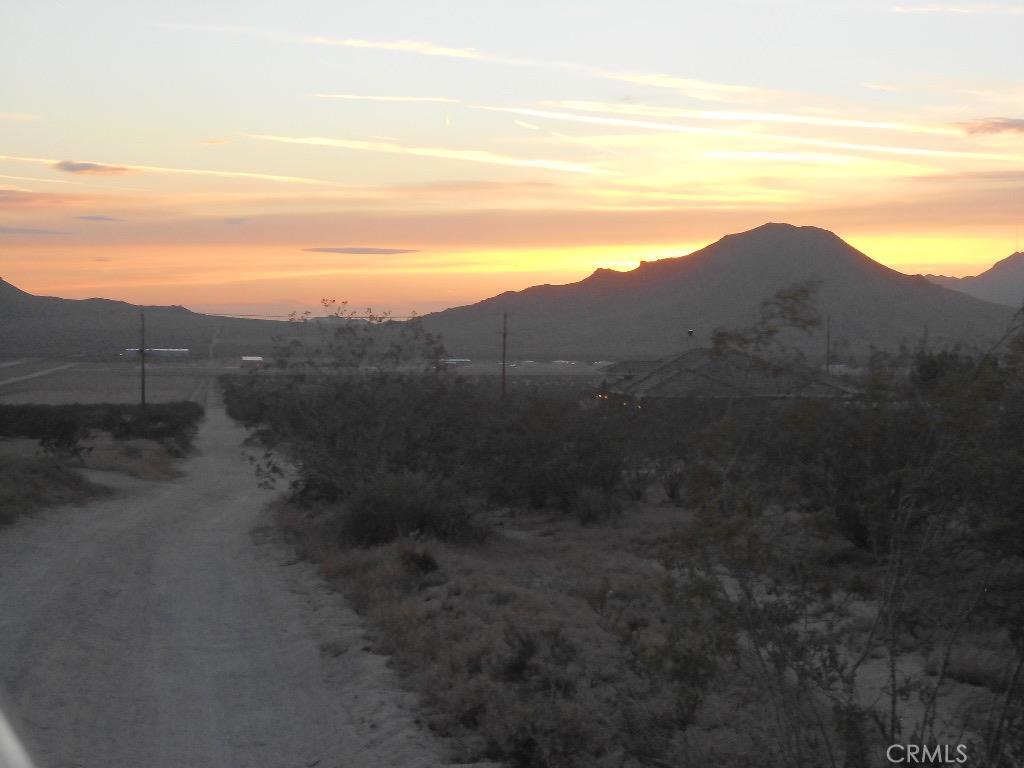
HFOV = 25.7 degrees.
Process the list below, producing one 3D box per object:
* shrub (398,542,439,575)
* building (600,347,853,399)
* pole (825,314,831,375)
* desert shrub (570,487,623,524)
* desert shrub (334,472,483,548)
[{"bbox_3d":[-0.873,1.630,21.000,0.374,0.299,0.355,0,1,0],"label":"shrub"},{"bbox_3d":[14.460,0.409,151.441,14.500,5.600,12.500,0,1,-8],"label":"building"},{"bbox_3d":[34.382,-2.561,245.000,0.300,10.000,0.300,0,1,0],"label":"pole"},{"bbox_3d":[1.109,1.594,29.500,0.682,0.499,0.656,0,1,0],"label":"desert shrub"},{"bbox_3d":[-1.174,1.412,25.500,1.633,0.885,1.400,0,1,0],"label":"desert shrub"}]

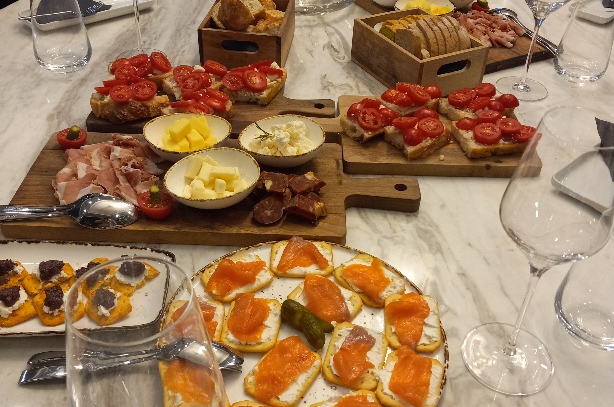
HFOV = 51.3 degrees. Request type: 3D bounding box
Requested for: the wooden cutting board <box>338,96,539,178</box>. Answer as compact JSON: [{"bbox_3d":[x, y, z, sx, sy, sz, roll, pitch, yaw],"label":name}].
[{"bbox_3d":[0.159,-0.093,0.857,0.263,0.015,0.167,2,38,-2],"label":"wooden cutting board"}]

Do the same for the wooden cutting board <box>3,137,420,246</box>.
[{"bbox_3d":[-0.093,-0.021,0.757,0.456,0.016,0.185,2,38,-2],"label":"wooden cutting board"}]

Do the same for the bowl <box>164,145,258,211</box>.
[{"bbox_3d":[-0.107,-0.023,0.729,0.107,0.037,0.107,3,38,0],"label":"bowl"}]

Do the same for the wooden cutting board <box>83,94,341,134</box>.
[{"bbox_3d":[-0.124,-0.140,0.908,0.327,0.016,0.167,4,38,0],"label":"wooden cutting board"}]

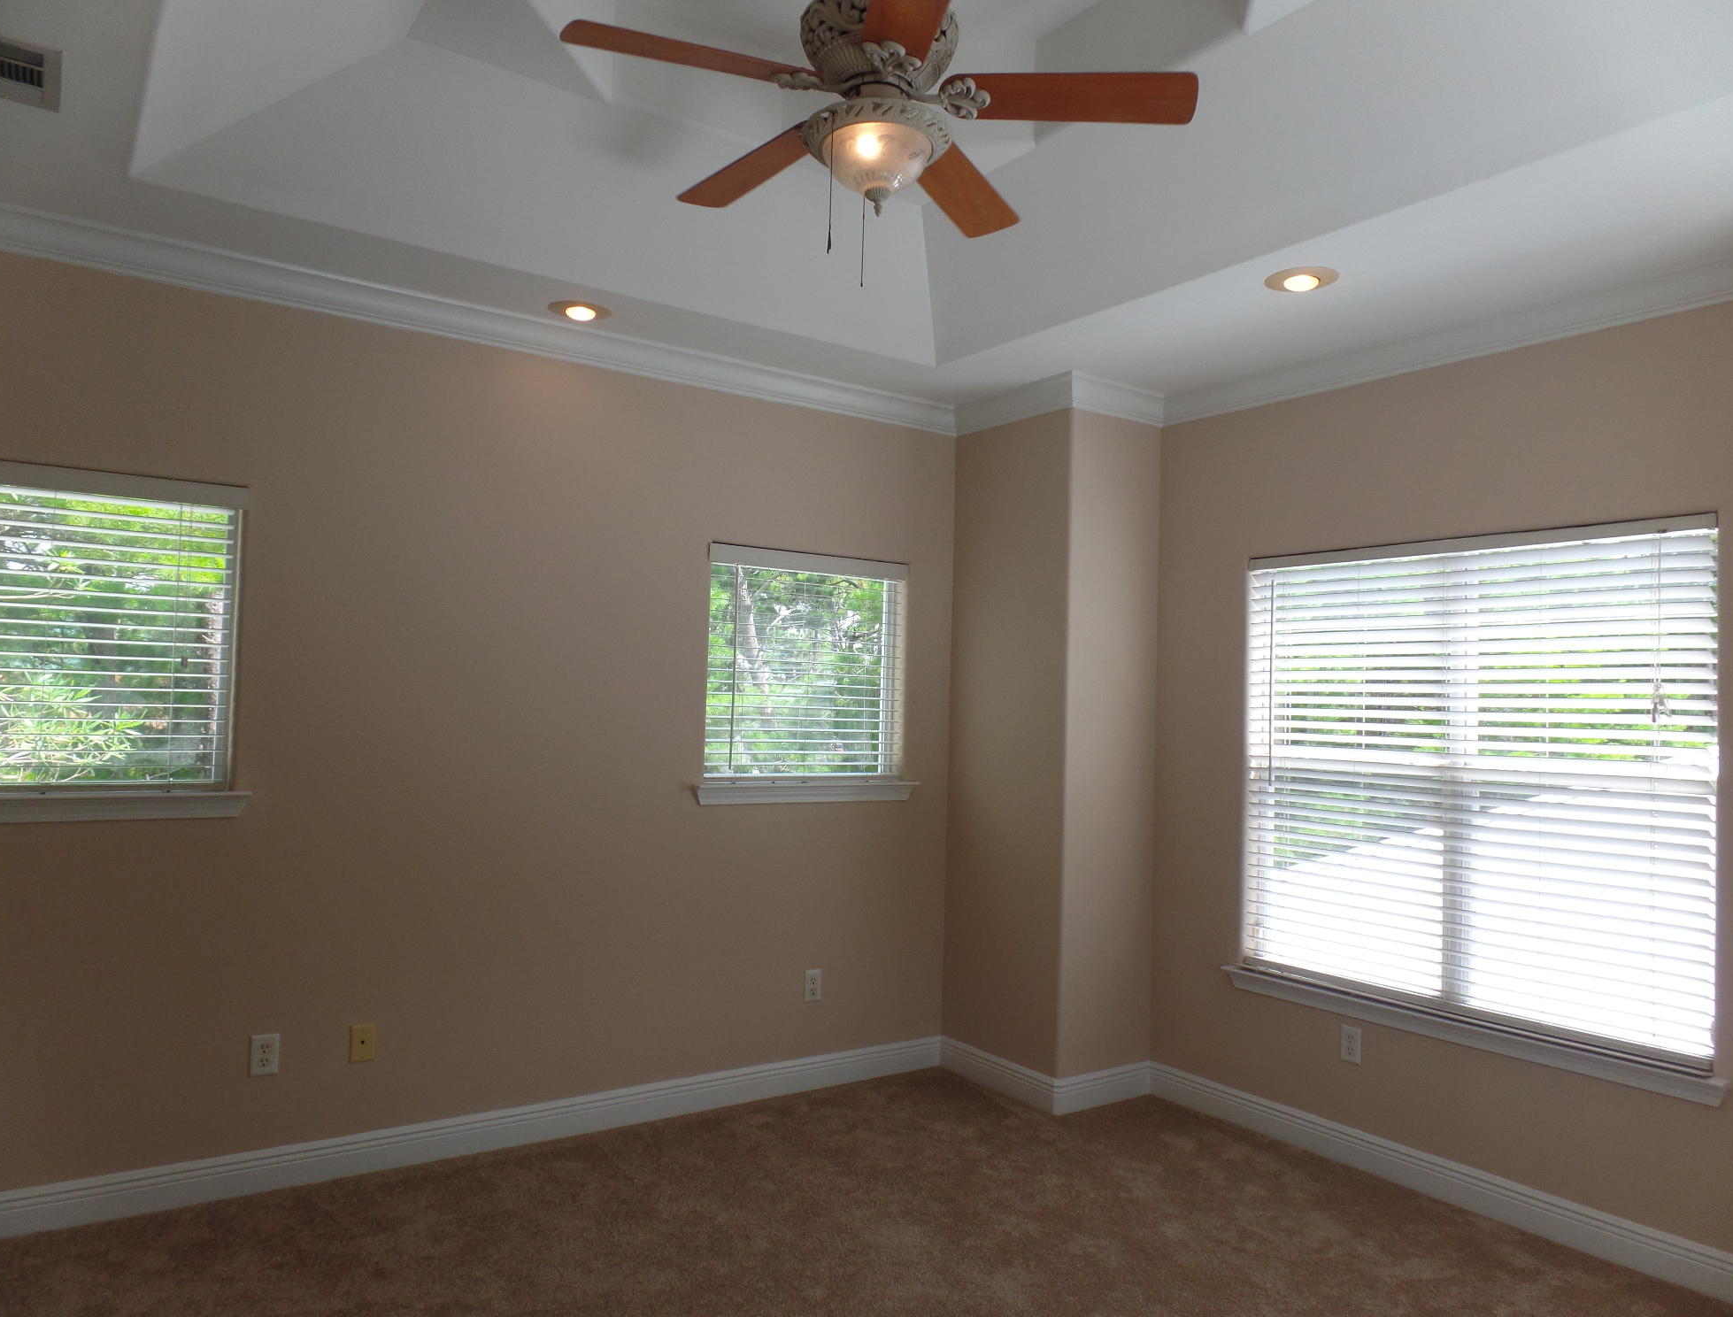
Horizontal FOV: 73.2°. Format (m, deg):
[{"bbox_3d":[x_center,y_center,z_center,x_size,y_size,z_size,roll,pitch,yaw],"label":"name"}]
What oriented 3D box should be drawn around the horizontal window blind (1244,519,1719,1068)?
[{"bbox_3d":[1.850,0.363,3.713,0.100,1.478,1.476,3,-3,-34],"label":"horizontal window blind"}]

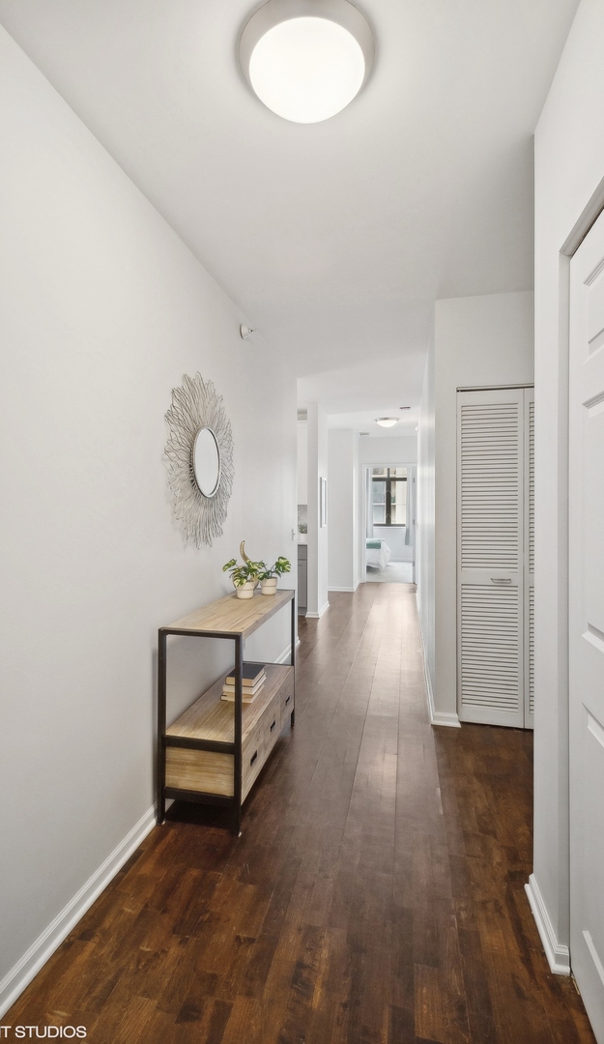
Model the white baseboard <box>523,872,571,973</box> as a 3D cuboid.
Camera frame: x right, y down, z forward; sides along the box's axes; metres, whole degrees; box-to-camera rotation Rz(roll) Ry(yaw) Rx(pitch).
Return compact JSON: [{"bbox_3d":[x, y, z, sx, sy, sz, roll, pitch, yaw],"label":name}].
[{"bbox_3d":[0.756,1.224,1.527,0.053,0.081,0.308,0,2,12],"label":"white baseboard"}]

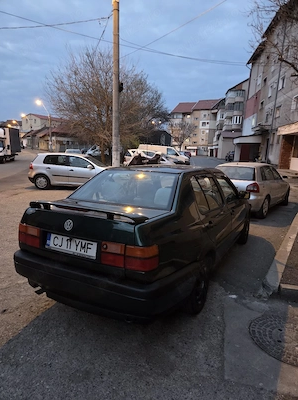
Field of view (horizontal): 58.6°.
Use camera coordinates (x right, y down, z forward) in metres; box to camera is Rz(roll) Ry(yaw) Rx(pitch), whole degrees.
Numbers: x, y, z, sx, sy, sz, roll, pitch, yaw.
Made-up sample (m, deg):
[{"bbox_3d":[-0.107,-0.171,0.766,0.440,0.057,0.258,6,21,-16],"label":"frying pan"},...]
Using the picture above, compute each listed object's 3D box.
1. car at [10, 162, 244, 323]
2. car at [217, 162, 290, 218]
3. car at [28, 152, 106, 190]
[{"bbox_3d":[0.365,0.201,3.949,1.695,1.425,4.380,7,12,29],"label":"car"},{"bbox_3d":[3.014,-0.489,8.028,1.735,1.427,4.152,9,13,37],"label":"car"},{"bbox_3d":[-2.842,-1.219,11.390,4.204,1.485,1.759,3,10,10],"label":"car"}]

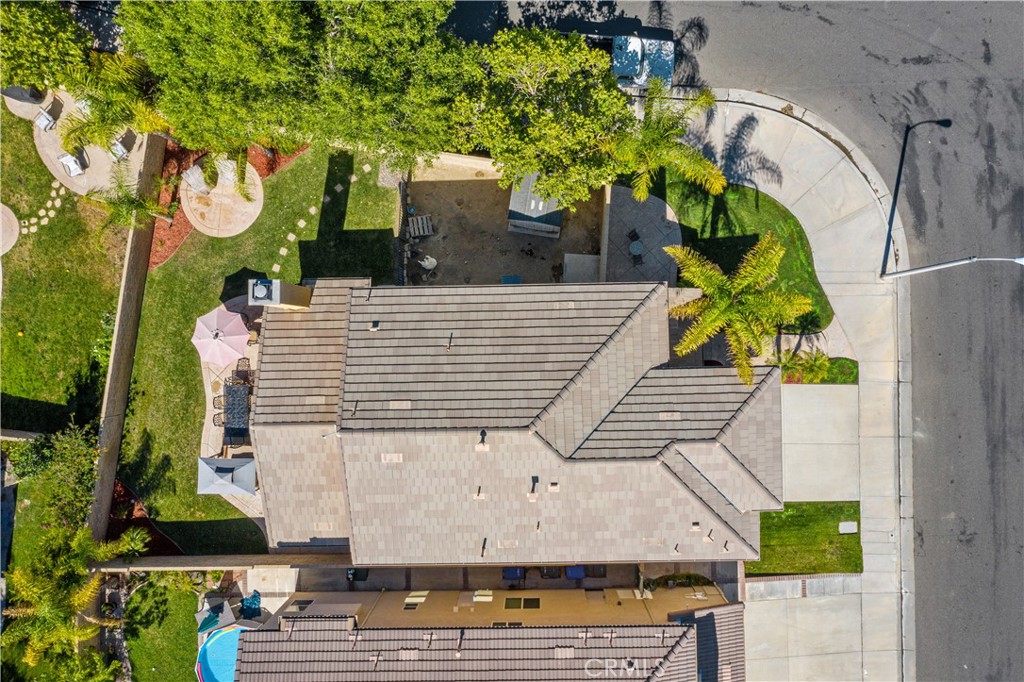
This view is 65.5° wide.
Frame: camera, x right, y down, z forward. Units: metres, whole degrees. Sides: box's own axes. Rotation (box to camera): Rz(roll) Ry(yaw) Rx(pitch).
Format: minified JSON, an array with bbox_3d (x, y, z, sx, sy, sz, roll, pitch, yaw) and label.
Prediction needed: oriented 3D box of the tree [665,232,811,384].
[{"bbox_3d":[7.957,-1.116,30.144,5.032,7.000,5.239,-1,90,3],"label":"tree"}]

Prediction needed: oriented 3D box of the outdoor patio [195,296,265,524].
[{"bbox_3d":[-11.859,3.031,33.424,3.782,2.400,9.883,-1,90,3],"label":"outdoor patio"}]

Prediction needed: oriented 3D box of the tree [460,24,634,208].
[{"bbox_3d":[1.400,-8.138,30.408,6.266,7.200,6.484,-1,90,3],"label":"tree"}]

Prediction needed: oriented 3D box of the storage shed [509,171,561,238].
[{"bbox_3d":[1.032,-5.623,32.893,2.200,2.250,2.250,8,90,3],"label":"storage shed"}]

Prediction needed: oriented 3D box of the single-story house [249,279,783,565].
[{"bbox_3d":[0.332,3.035,31.208,20.208,5.600,11.305,-1,90,3],"label":"single-story house"}]

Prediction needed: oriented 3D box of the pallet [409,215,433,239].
[{"bbox_3d":[-3.877,-4.928,34.193,0.979,0.140,0.855,-10,89,3],"label":"pallet"}]

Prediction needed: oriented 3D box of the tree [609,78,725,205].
[{"bbox_3d":[5.624,-7.074,30.391,4.027,6.800,4.374,-1,90,3],"label":"tree"}]

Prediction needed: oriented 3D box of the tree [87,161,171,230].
[{"bbox_3d":[-15.327,-5.775,32.891,3.129,3.900,2.748,-1,90,3],"label":"tree"}]

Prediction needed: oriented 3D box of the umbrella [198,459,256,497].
[{"bbox_3d":[-11.638,5.547,33.401,2.412,2.400,1.527,-1,90,3],"label":"umbrella"}]

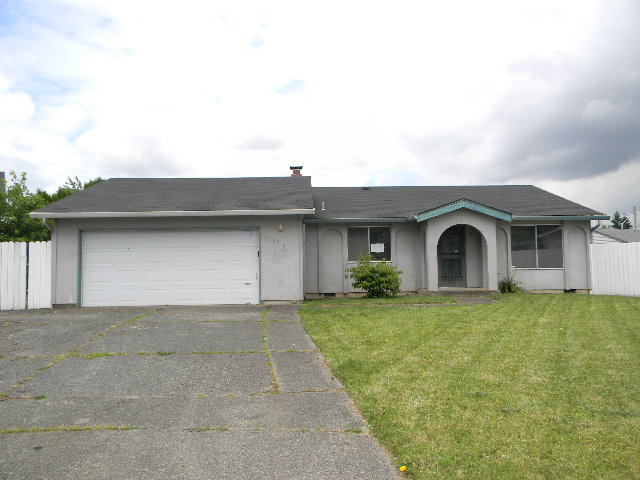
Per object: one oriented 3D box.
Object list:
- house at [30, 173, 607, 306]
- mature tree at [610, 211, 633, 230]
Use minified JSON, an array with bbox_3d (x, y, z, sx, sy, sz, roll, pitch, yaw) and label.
[{"bbox_3d":[0.851,-0.337,20.374,17.580,4.600,12.500,-1,-2,-2],"label":"house"},{"bbox_3d":[45.471,-0.719,77.902,4.200,7.300,4.200,-1,-2,-2],"label":"mature tree"}]

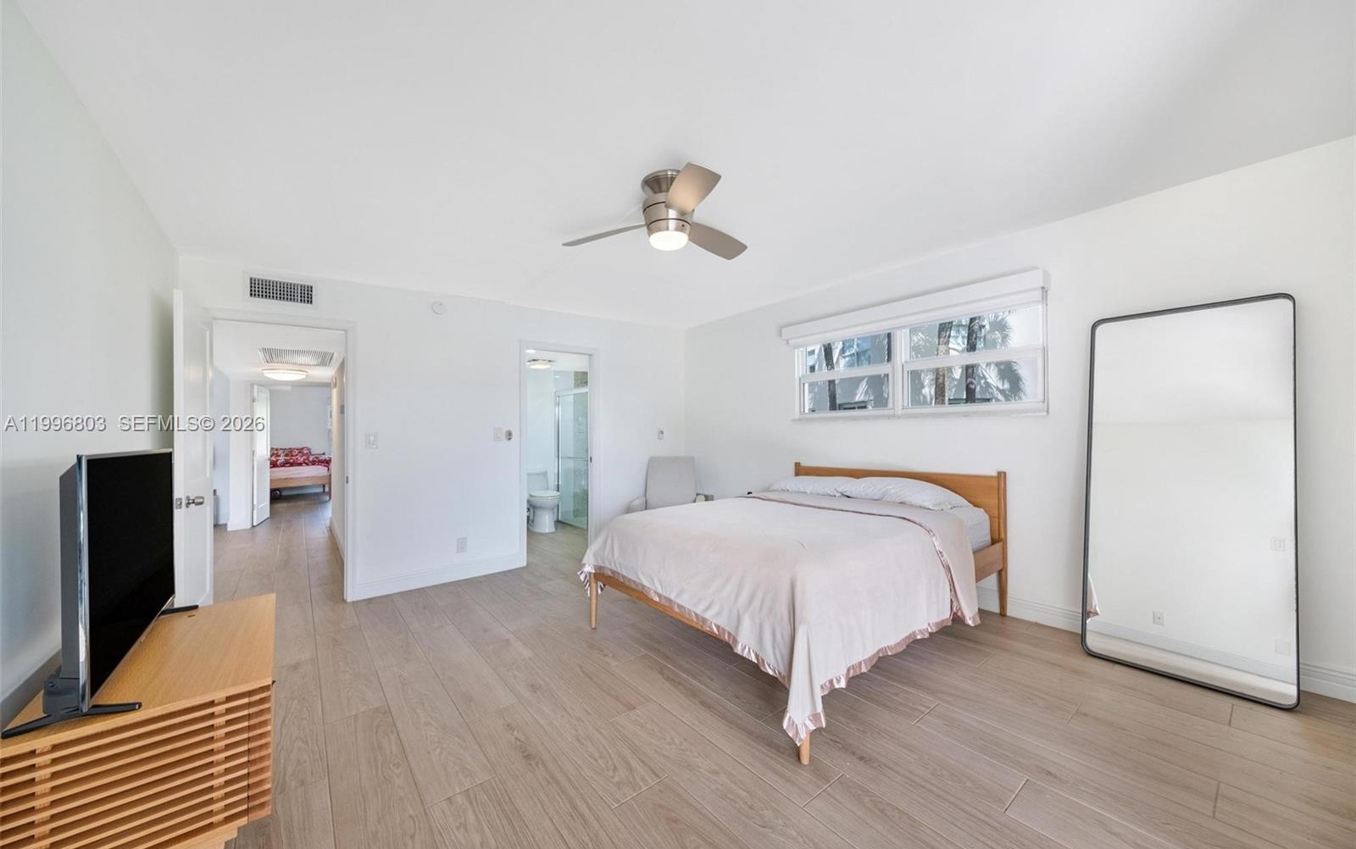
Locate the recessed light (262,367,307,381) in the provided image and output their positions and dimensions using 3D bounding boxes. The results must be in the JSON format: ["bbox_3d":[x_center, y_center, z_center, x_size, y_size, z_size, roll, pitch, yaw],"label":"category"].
[{"bbox_3d":[-4.729,-0.600,5.451,0.410,0.120,0.410,0,-2,-40],"label":"recessed light"}]

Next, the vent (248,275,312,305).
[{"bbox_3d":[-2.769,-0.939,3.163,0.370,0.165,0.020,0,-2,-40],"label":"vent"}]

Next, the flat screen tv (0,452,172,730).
[{"bbox_3d":[-1.664,0.388,1.371,0.200,0.610,0.980,0,-2,-40],"label":"flat screen tv"}]

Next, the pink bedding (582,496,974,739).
[{"bbox_3d":[0.644,0.875,2.796,1.880,0.630,1.720,0,-2,-38],"label":"pink bedding"}]

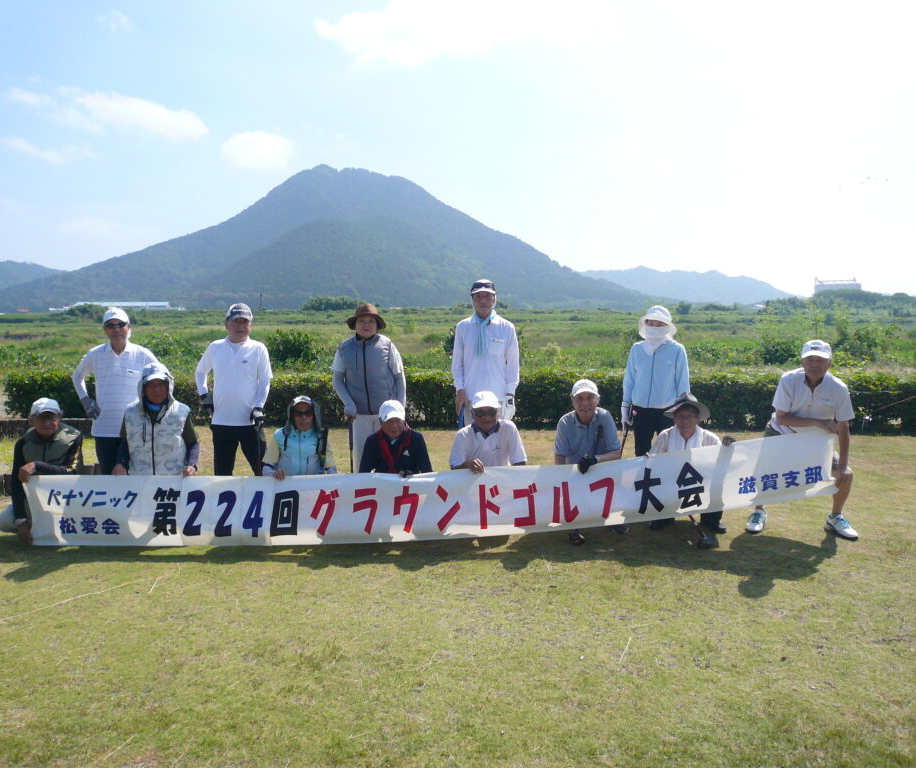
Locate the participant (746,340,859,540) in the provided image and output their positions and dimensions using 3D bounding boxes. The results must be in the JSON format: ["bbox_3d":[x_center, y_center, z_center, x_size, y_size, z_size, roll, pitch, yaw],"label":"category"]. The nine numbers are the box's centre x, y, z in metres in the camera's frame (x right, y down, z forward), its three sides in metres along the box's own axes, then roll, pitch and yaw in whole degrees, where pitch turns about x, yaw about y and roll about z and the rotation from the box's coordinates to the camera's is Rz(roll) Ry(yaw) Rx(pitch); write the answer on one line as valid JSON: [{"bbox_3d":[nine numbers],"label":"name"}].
[{"bbox_3d":[2.502,0.369,5.980,0.720,1.370,0.640,1,5,12],"label":"participant"}]

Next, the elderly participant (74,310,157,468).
[{"bbox_3d":[-2.698,0.208,6.495,0.610,1.623,0.360,-1,5,-11],"label":"elderly participant"}]

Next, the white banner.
[{"bbox_3d":[-0.094,0.717,5.752,5.500,0.680,0.200,0,5,-4],"label":"white banner"}]

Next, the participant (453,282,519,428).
[{"bbox_3d":[0.221,0.101,6.436,0.540,1.828,0.360,0,5,0],"label":"participant"}]

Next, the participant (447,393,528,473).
[{"bbox_3d":[0.215,0.547,6.045,0.560,1.013,0.680,0,5,0],"label":"participant"}]

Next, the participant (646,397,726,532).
[{"bbox_3d":[1.677,0.561,6.079,0.580,0.970,0.640,1,5,6],"label":"participant"}]

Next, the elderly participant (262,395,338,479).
[{"bbox_3d":[-1.160,0.560,6.096,0.540,0.985,0.680,-1,5,-7],"label":"elderly participant"}]

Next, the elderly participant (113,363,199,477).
[{"bbox_3d":[-2.217,0.448,6.065,0.580,1.220,0.620,-1,5,-10],"label":"elderly participant"}]

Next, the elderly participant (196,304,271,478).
[{"bbox_3d":[-1.645,0.228,6.098,0.550,1.630,0.360,-1,5,-8],"label":"elderly participant"}]

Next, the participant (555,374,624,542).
[{"bbox_3d":[0.952,0.507,5.991,0.530,1.096,0.720,1,5,11],"label":"participant"}]

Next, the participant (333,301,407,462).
[{"bbox_3d":[-0.690,0.194,6.444,0.570,1.648,0.380,-1,5,-4],"label":"participant"}]

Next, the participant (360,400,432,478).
[{"bbox_3d":[-0.442,0.587,5.860,0.560,0.960,0.640,0,5,-3],"label":"participant"}]

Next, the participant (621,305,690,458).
[{"bbox_3d":[1.490,0.224,6.248,0.510,1.610,0.340,1,5,12],"label":"participant"}]

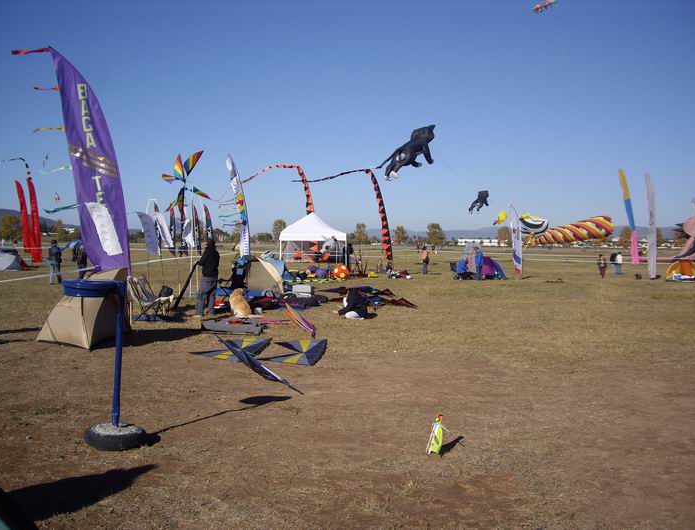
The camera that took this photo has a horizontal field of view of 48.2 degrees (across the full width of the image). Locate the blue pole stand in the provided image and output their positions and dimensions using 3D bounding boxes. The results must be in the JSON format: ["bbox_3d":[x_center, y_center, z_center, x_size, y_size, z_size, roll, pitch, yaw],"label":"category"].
[{"bbox_3d":[-2.070,0.820,6.600,0.710,1.400,0.550,0,2,0],"label":"blue pole stand"}]

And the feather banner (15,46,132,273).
[{"bbox_3d":[-5.614,-1.649,15.900,2.200,5.600,0.300,0,2,-12],"label":"feather banner"}]

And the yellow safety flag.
[{"bbox_3d":[0.709,1.365,6.250,0.130,0.315,0.120,0,2,-18],"label":"yellow safety flag"}]

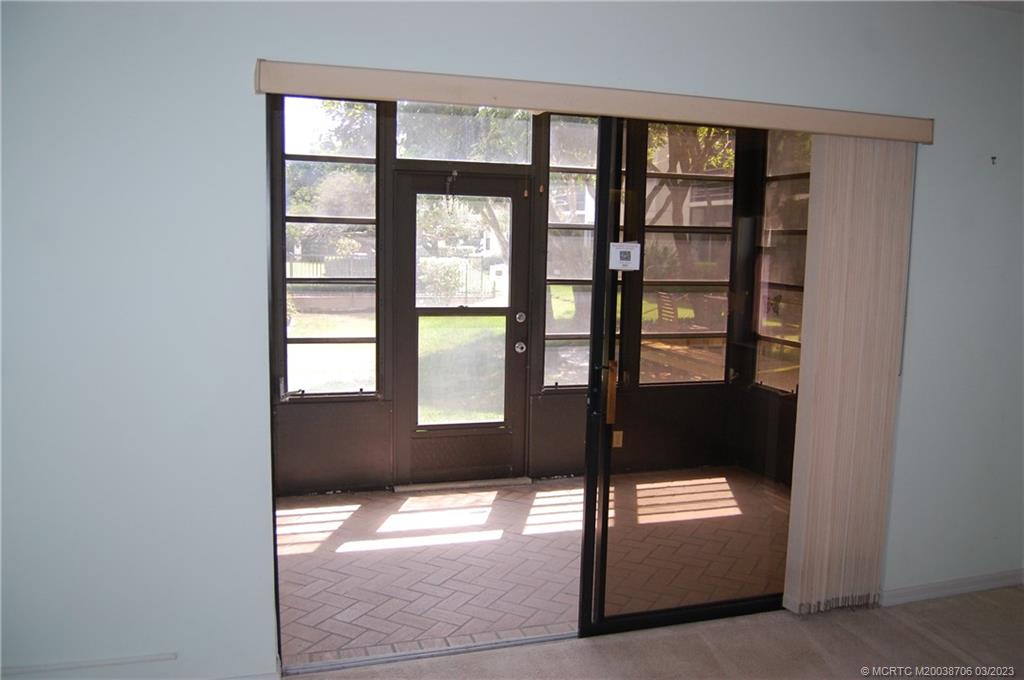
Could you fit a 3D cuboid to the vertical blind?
[{"bbox_3d":[1.374,0.151,3.234,0.420,1.945,0.095,-1,7,-17],"label":"vertical blind"}]

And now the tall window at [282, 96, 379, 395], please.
[{"bbox_3d":[-1.106,-0.548,4.854,0.572,1.818,0.080,-1,7,-17],"label":"tall window"}]

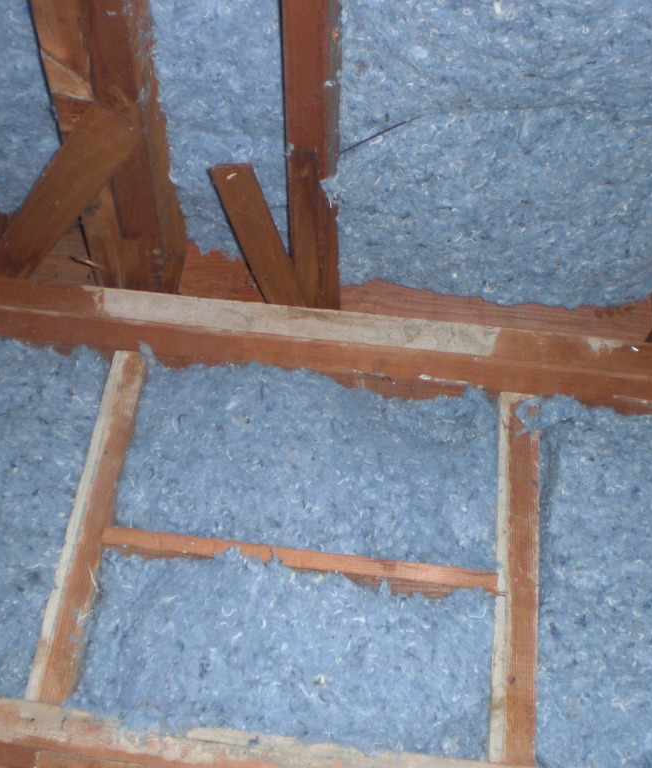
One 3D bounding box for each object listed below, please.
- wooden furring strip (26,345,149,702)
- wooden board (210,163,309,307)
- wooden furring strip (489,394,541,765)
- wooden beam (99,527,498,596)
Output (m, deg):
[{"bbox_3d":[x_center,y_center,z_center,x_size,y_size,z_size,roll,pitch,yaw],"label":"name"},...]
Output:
[{"bbox_3d":[-0.225,0.143,1.110,0.035,0.369,0.080,6,-33,3],"label":"wooden furring strip"},{"bbox_3d":[-0.064,-0.144,1.155,0.038,0.014,0.215,-3,-39,15],"label":"wooden board"},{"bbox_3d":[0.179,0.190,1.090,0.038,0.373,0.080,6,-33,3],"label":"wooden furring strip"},{"bbox_3d":[-0.026,0.176,1.074,0.374,0.018,0.045,6,-33,3],"label":"wooden beam"}]

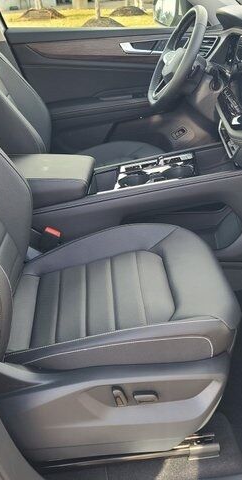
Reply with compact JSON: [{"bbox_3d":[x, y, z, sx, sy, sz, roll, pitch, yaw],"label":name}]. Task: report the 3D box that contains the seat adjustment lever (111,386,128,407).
[{"bbox_3d":[-0.003,0.358,1.062,0.024,0.049,0.019,-14,28,8],"label":"seat adjustment lever"}]

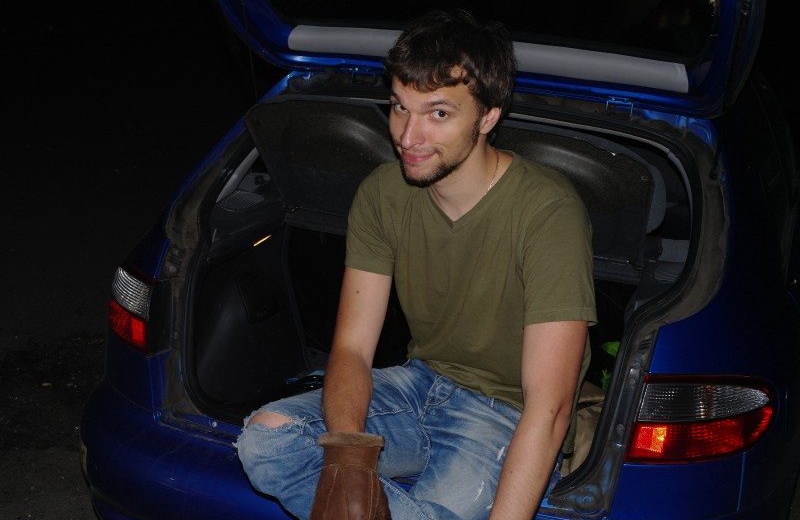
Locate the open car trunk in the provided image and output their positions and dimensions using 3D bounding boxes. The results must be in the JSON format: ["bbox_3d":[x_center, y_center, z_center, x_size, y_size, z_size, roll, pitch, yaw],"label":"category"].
[{"bbox_3d":[0.070,0.008,2.270,1.030,0.670,0.680,10,18,16],"label":"open car trunk"}]

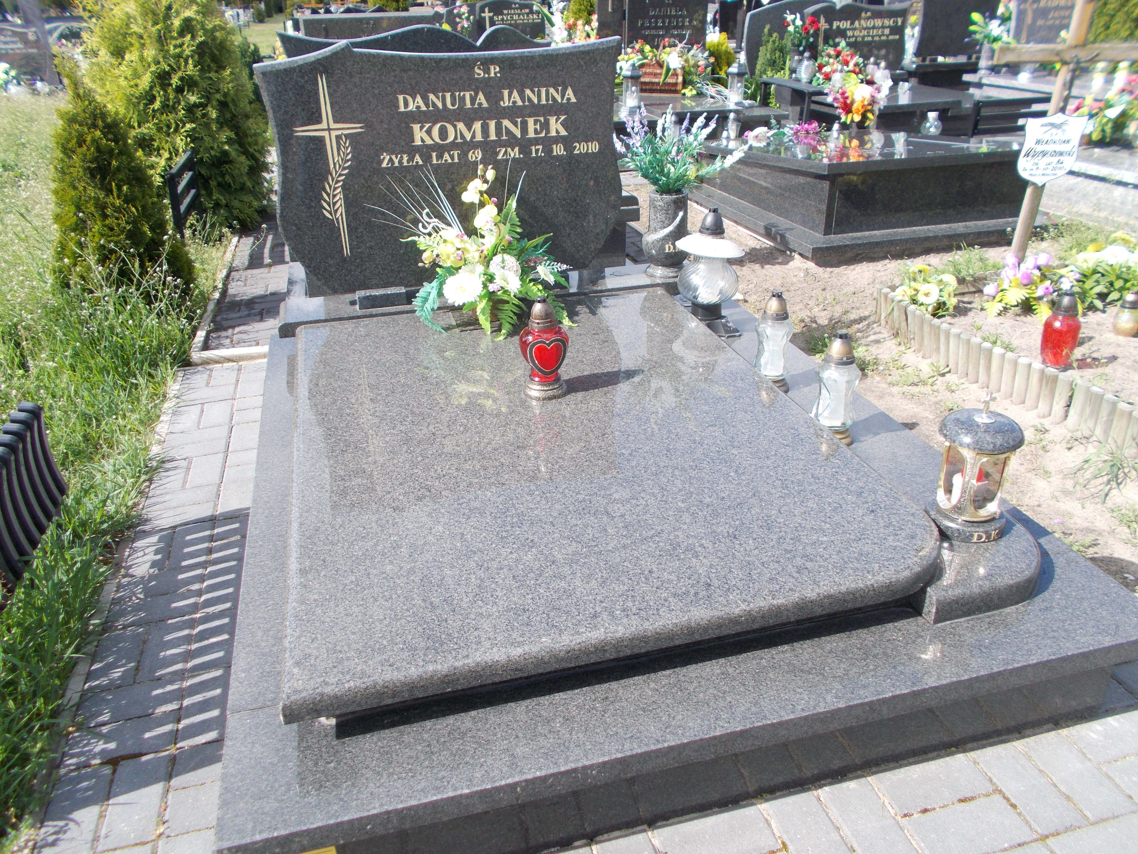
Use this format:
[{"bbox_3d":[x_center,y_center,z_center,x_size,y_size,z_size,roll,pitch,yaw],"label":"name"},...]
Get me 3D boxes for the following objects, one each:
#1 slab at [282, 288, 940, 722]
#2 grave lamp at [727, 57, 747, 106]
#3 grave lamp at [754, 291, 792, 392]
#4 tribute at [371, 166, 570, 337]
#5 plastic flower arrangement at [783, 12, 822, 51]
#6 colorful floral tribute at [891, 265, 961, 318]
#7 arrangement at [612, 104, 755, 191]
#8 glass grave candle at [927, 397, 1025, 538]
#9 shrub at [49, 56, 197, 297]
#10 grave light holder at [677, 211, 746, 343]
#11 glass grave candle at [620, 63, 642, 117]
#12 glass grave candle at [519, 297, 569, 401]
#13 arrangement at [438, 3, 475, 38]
[{"bbox_3d":[-0.051,-0.021,2.147,1.237,0.050,1.675,-8,28,-13],"label":"slab"},{"bbox_3d":[1.385,-2.816,6.979,0.160,0.345,0.160,-7,27,-13],"label":"grave lamp"},{"bbox_3d":[0.590,-0.246,2.460,0.108,0.284,0.106,-7,27,-13],"label":"grave lamp"},{"bbox_3d":[-0.309,-0.562,2.638,0.610,0.470,0.420,-7,27,-13],"label":"tribute"},{"bbox_3d":[2.014,-3.404,7.362,0.340,0.330,0.280,-8,28,-13],"label":"plastic flower arrangement"},{"bbox_3d":[1.452,-0.559,3.477,0.250,0.190,0.220,-8,28,-13],"label":"colorful floral tribute"},{"bbox_3d":[0.399,-0.976,3.012,0.480,0.300,0.400,-8,28,-13],"label":"arrangement"},{"bbox_3d":[0.786,0.073,1.648,0.165,0.270,0.165,-8,28,-13],"label":"glass grave candle"},{"bbox_3d":[-2.136,-1.134,3.916,0.620,1.000,0.600,-7,27,-13],"label":"shrub"},{"bbox_3d":[0.457,-0.515,2.804,0.235,0.385,0.235,0,27,0],"label":"grave light holder"},{"bbox_3d":[0.469,-2.540,6.444,0.160,0.360,0.160,-8,28,-13],"label":"glass grave candle"},{"bbox_3d":[-0.063,-0.206,2.175,0.122,0.252,0.112,-1,26,0],"label":"glass grave candle"},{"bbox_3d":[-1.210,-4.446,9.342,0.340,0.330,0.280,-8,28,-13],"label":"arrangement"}]

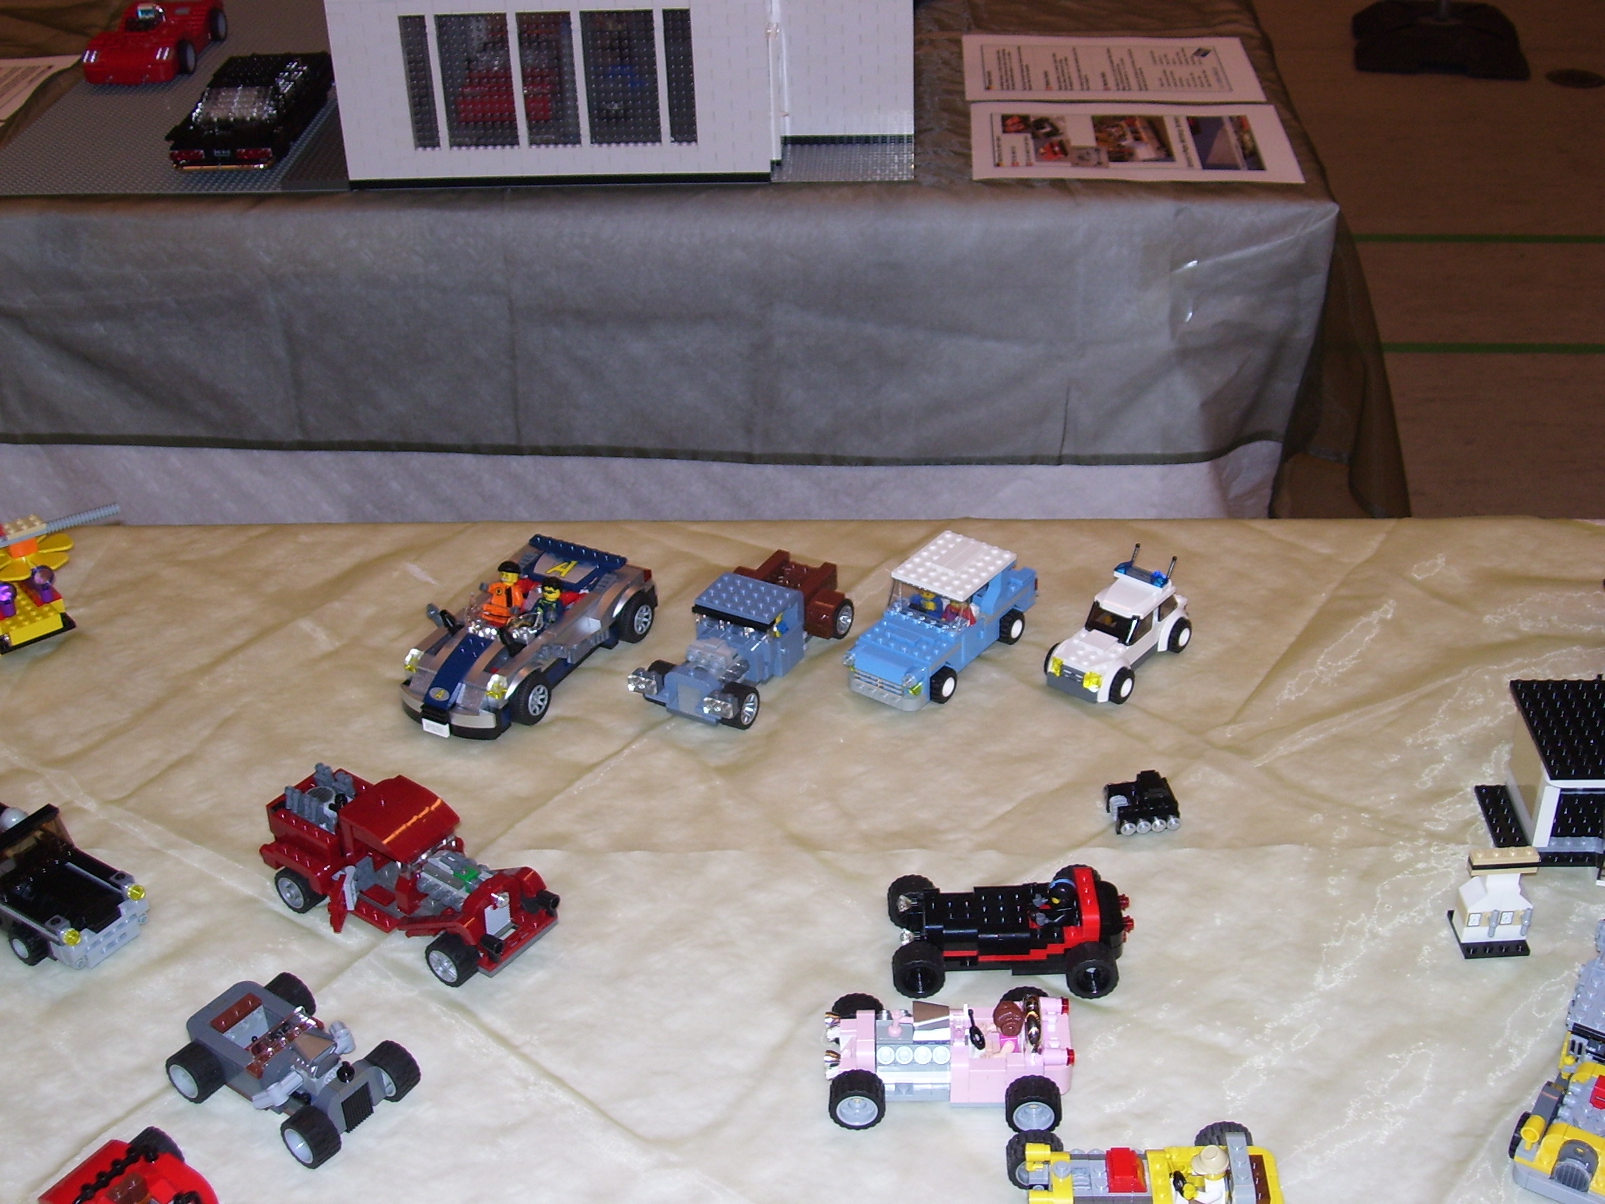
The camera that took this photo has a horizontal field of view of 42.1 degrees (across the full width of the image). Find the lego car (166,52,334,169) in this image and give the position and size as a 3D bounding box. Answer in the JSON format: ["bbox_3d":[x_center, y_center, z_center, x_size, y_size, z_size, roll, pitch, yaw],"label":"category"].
[{"bbox_3d":[-0.528,-0.480,1.993,0.099,0.058,0.252,0,33,1],"label":"lego car"}]

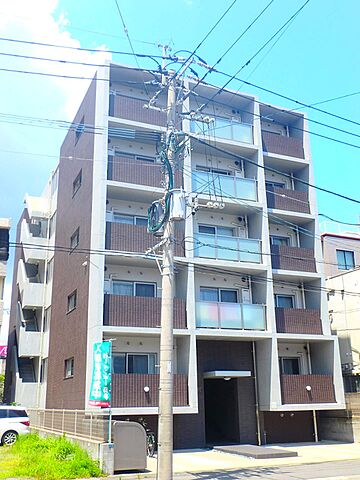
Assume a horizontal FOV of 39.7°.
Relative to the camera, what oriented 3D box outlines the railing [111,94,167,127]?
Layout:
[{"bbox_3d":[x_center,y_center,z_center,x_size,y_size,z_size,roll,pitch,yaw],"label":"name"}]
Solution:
[{"bbox_3d":[-1.389,-5.194,20.580,3.211,1.098,0.150,6,-19,-23],"label":"railing"}]

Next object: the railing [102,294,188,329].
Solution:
[{"bbox_3d":[-1.218,2.628,18.109,3.211,1.115,0.150,6,-19,-23],"label":"railing"}]

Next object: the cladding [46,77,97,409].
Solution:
[{"bbox_3d":[-4.595,0.357,21.312,0.150,13.010,7.330,6,-19,-23],"label":"cladding"}]

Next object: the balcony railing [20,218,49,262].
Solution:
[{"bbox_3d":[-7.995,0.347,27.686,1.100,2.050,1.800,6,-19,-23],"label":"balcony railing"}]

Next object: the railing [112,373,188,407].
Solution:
[{"bbox_3d":[-1.162,5.222,17.289,3.211,1.115,0.150,6,-19,-23],"label":"railing"}]

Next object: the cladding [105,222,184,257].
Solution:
[{"bbox_3d":[-1.275,0.042,18.926,3.211,1.099,0.150,6,-19,-23],"label":"cladding"}]

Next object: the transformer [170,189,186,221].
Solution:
[{"bbox_3d":[-0.036,-0.847,12.013,0.400,0.760,0.400,-1,-18,0],"label":"transformer"}]

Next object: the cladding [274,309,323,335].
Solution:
[{"bbox_3d":[4.906,3.362,20.728,2.315,1.090,0.150,6,-19,-23],"label":"cladding"}]

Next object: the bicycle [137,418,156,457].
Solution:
[{"bbox_3d":[-1.179,6.730,16.904,0.580,1.080,1.750,6,-19,-23],"label":"bicycle"}]

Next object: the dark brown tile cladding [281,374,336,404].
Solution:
[{"bbox_3d":[5.117,5.969,19.976,2.653,1.115,0.150,6,-19,-23],"label":"dark brown tile cladding"}]

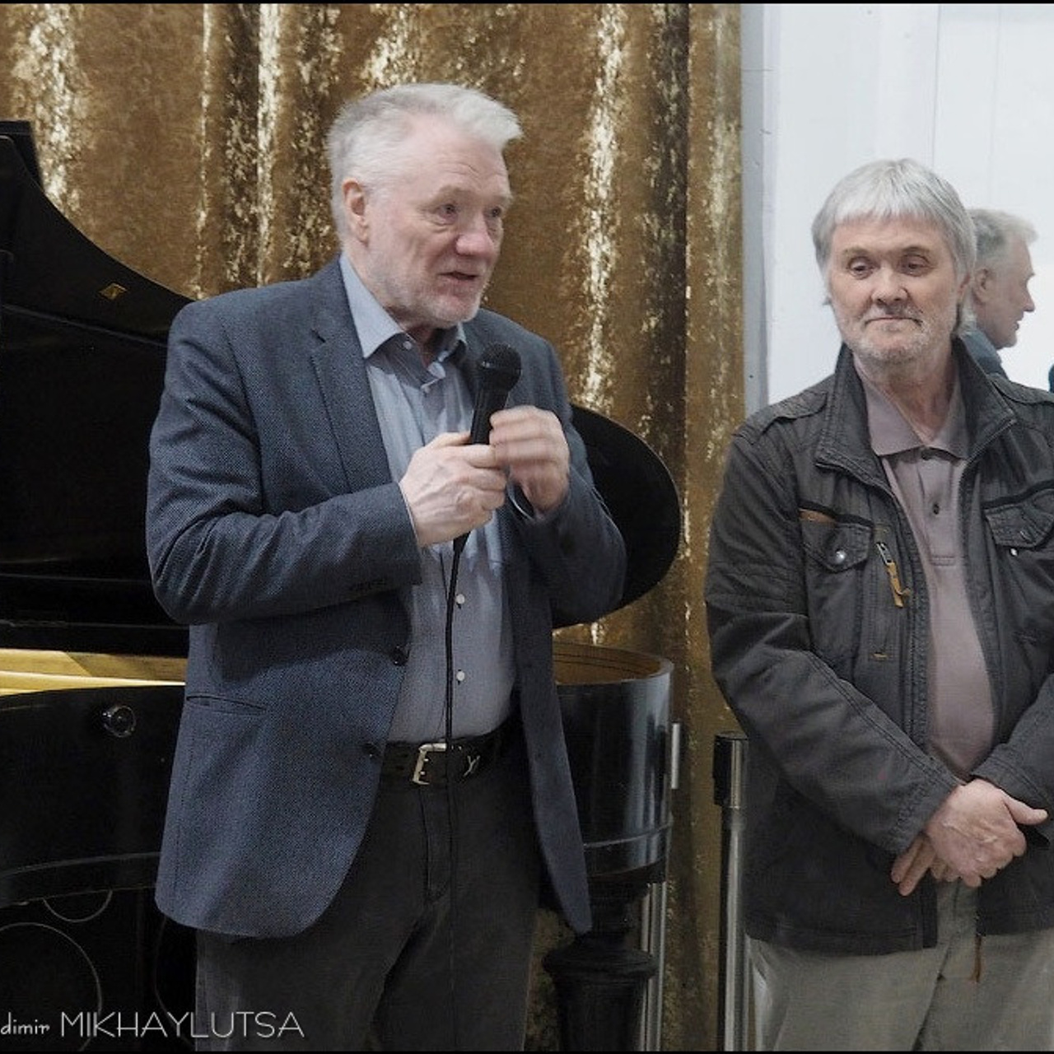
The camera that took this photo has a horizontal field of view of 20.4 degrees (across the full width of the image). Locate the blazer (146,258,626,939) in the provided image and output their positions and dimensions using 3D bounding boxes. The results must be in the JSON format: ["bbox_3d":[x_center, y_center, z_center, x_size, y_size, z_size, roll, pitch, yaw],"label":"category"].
[{"bbox_3d":[-0.160,0.081,3.320,0.590,0.775,0.400,-1,4,-31],"label":"blazer"}]

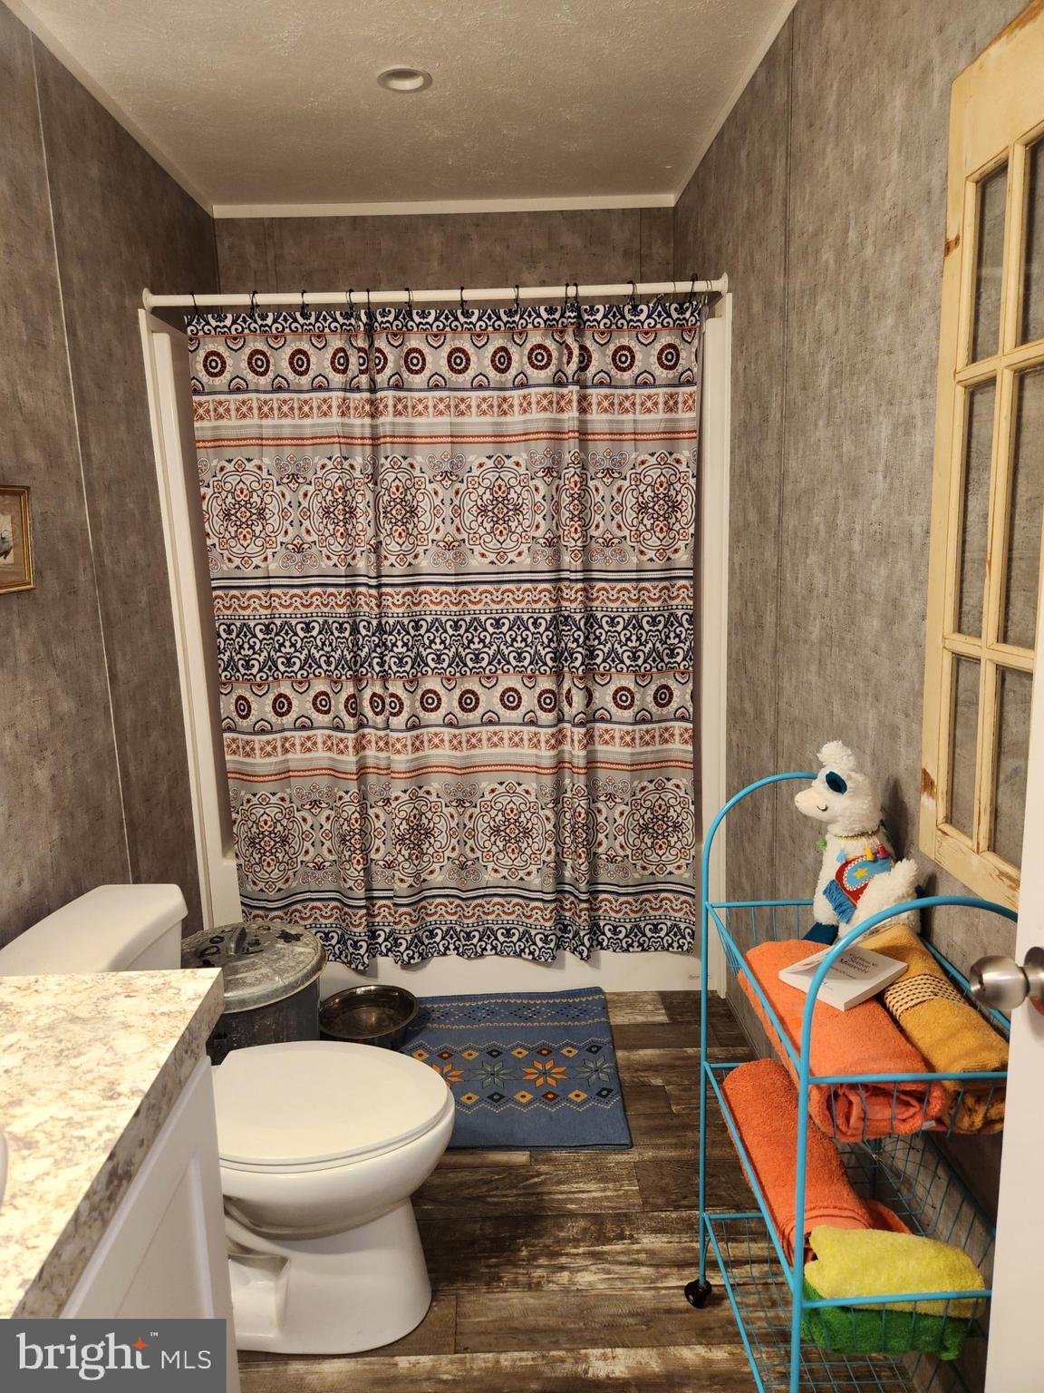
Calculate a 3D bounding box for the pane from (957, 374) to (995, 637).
[{"bbox_3d":[0.580,-0.233,1.168,0.012,0.325,0.092,-2,10,-1],"label":"pane"}]

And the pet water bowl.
[{"bbox_3d":[-0.422,0.907,2.538,0.285,0.095,0.285,-2,10,-1],"label":"pet water bowl"}]

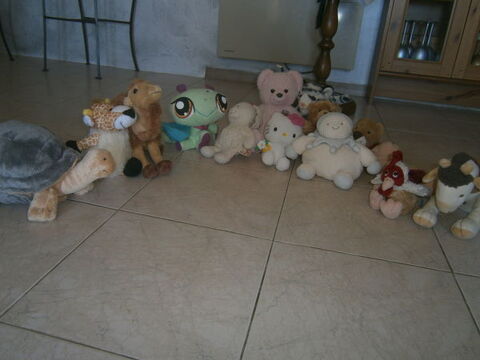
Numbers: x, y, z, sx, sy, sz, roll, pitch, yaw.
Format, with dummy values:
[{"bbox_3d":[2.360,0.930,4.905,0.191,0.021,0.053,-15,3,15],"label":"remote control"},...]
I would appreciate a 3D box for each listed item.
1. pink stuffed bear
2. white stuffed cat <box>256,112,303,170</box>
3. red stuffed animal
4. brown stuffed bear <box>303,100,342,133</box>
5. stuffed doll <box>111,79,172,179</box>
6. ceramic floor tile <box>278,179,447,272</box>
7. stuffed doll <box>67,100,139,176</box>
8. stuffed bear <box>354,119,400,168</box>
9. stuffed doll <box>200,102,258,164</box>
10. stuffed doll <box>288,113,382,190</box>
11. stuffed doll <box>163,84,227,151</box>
[{"bbox_3d":[0.137,-0.238,1.219,0.162,0.238,0.172,8,26,7],"label":"pink stuffed bear"},{"bbox_3d":[0.121,-0.115,1.064,0.132,0.147,0.122,11,26,13],"label":"white stuffed cat"},{"bbox_3d":[0.385,0.002,0.868,0.132,0.142,0.142,26,33,37],"label":"red stuffed animal"},{"bbox_3d":[0.277,-0.188,1.215,0.142,0.172,0.132,8,26,7],"label":"brown stuffed bear"},{"bbox_3d":[-0.271,-0.154,0.976,0.142,0.238,0.203,-19,34,-40],"label":"stuffed doll"},{"bbox_3d":[0.273,0.085,0.851,0.345,0.010,0.345,9,26,10],"label":"ceramic floor tile"},{"bbox_3d":[-0.354,-0.116,0.947,0.172,0.183,0.162,-17,33,-37],"label":"stuffed doll"},{"bbox_3d":[0.439,-0.118,1.129,0.152,0.142,0.132,-17,33,-37],"label":"stuffed bear"},{"bbox_3d":[-0.025,-0.140,1.080,0.172,0.157,0.122,-15,32,-36],"label":"stuffed doll"},{"bbox_3d":[0.272,-0.093,1.007,0.243,0.178,0.172,12,26,16],"label":"stuffed doll"},{"bbox_3d":[-0.141,-0.211,1.169,0.203,0.193,0.162,-8,28,-25],"label":"stuffed doll"}]

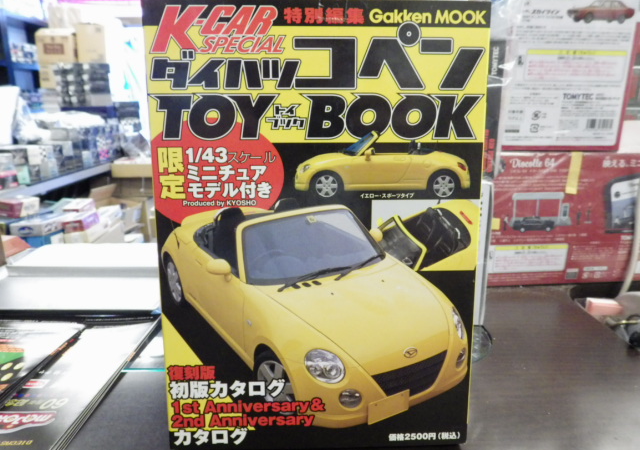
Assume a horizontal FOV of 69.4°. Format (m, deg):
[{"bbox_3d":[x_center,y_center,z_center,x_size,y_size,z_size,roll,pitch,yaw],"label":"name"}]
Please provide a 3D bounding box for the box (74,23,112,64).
[{"bbox_3d":[-1.732,-1.380,3.563,0.215,0.285,0.250,-3,13,-14],"label":"box"}]

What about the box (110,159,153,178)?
[{"bbox_3d":[-1.300,-0.423,3.445,0.370,0.100,0.320,0,12,0],"label":"box"}]

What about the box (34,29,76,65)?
[{"bbox_3d":[-1.966,-1.349,3.561,0.270,0.255,0.270,-1,13,-3],"label":"box"}]

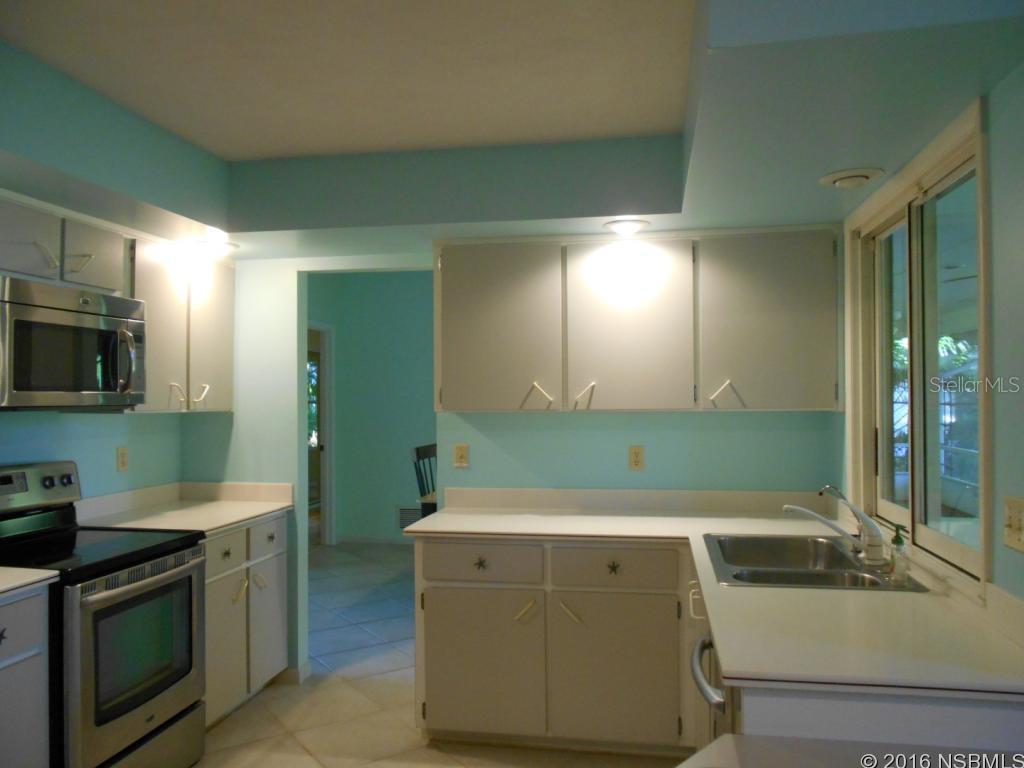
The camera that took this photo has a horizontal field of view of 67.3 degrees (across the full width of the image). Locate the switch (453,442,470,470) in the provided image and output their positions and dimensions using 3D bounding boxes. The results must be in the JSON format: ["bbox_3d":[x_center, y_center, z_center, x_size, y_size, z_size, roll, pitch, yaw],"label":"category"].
[{"bbox_3d":[-0.248,0.353,3.755,0.071,0.116,0.015,-1,-1,10],"label":"switch"}]

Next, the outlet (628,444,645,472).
[{"bbox_3d":[0.585,0.350,3.602,0.072,0.116,0.015,-1,-1,10],"label":"outlet"}]

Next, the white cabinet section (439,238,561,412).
[{"bbox_3d":[-0.019,-0.252,3.492,0.542,0.744,0.320,0,-1,10],"label":"white cabinet section"}]

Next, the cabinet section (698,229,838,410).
[{"bbox_3d":[1.070,-0.263,3.294,0.556,0.749,0.320,0,-1,10],"label":"cabinet section"}]

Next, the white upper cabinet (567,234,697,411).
[{"bbox_3d":[0.530,-0.255,3.457,0.541,0.735,0.324,-1,-1,10],"label":"white upper cabinet"}]

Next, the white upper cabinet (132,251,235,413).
[{"bbox_3d":[-1.666,-0.240,3.610,0.312,0.753,0.804,-1,-1,10],"label":"white upper cabinet"}]

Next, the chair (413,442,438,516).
[{"bbox_3d":[-0.593,1.070,7.159,0.510,0.969,0.450,-1,-1,10],"label":"chair"}]

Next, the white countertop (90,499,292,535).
[{"bbox_3d":[-1.490,0.628,3.569,0.658,0.037,0.815,-1,-1,10],"label":"white countertop"}]

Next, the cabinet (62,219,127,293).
[{"bbox_3d":[-1.774,-0.483,3.017,0.318,0.246,0.363,-1,-1,10],"label":"cabinet"}]

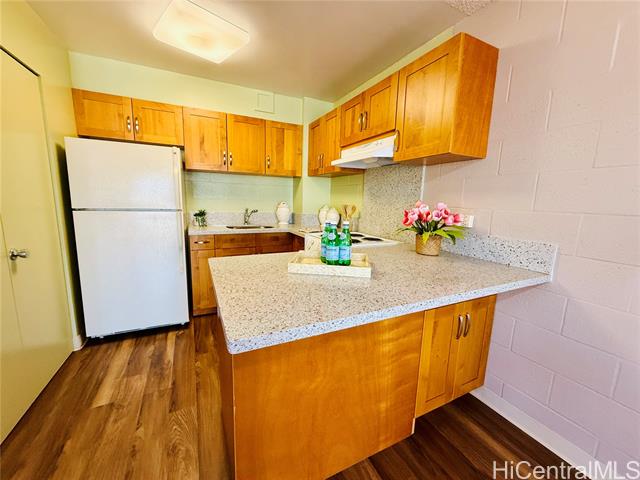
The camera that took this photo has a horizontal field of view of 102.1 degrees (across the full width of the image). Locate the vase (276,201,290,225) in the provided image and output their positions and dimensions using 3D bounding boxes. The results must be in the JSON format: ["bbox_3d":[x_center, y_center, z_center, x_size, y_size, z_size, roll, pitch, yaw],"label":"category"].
[{"bbox_3d":[-0.471,-0.343,3.348,0.185,0.310,0.185,-3,10,-26],"label":"vase"}]

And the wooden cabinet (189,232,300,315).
[{"bbox_3d":[-0.924,0.337,3.098,1.095,0.880,0.580,-3,10,-26],"label":"wooden cabinet"}]

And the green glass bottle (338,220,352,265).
[{"bbox_3d":[0.138,0.019,1.342,0.065,0.232,0.065,2,9,6],"label":"green glass bottle"}]

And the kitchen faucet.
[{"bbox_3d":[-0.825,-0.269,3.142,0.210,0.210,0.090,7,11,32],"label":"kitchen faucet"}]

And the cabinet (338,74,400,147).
[{"bbox_3d":[0.512,-1.014,2.185,0.324,0.396,0.749,-3,10,-26],"label":"cabinet"}]

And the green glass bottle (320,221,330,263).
[{"bbox_3d":[0.043,0.008,1.397,0.065,0.232,0.065,2,9,2],"label":"green glass bottle"}]

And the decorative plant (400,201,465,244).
[{"bbox_3d":[0.747,-0.117,1.716,0.410,0.320,0.360,5,10,23],"label":"decorative plant"}]

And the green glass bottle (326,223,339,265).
[{"bbox_3d":[0.074,0.017,1.344,0.065,0.232,0.065,2,9,3],"label":"green glass bottle"}]

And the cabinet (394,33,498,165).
[{"bbox_3d":[0.778,-0.825,1.667,0.324,0.602,0.457,-3,10,-26],"label":"cabinet"}]

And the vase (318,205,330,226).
[{"bbox_3d":[0.064,-0.263,3.000,0.150,0.250,0.150,-3,10,-26],"label":"vase"}]

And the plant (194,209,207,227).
[{"bbox_3d":[-1.347,-0.246,2.935,0.130,0.205,0.130,-3,10,-26],"label":"plant"}]

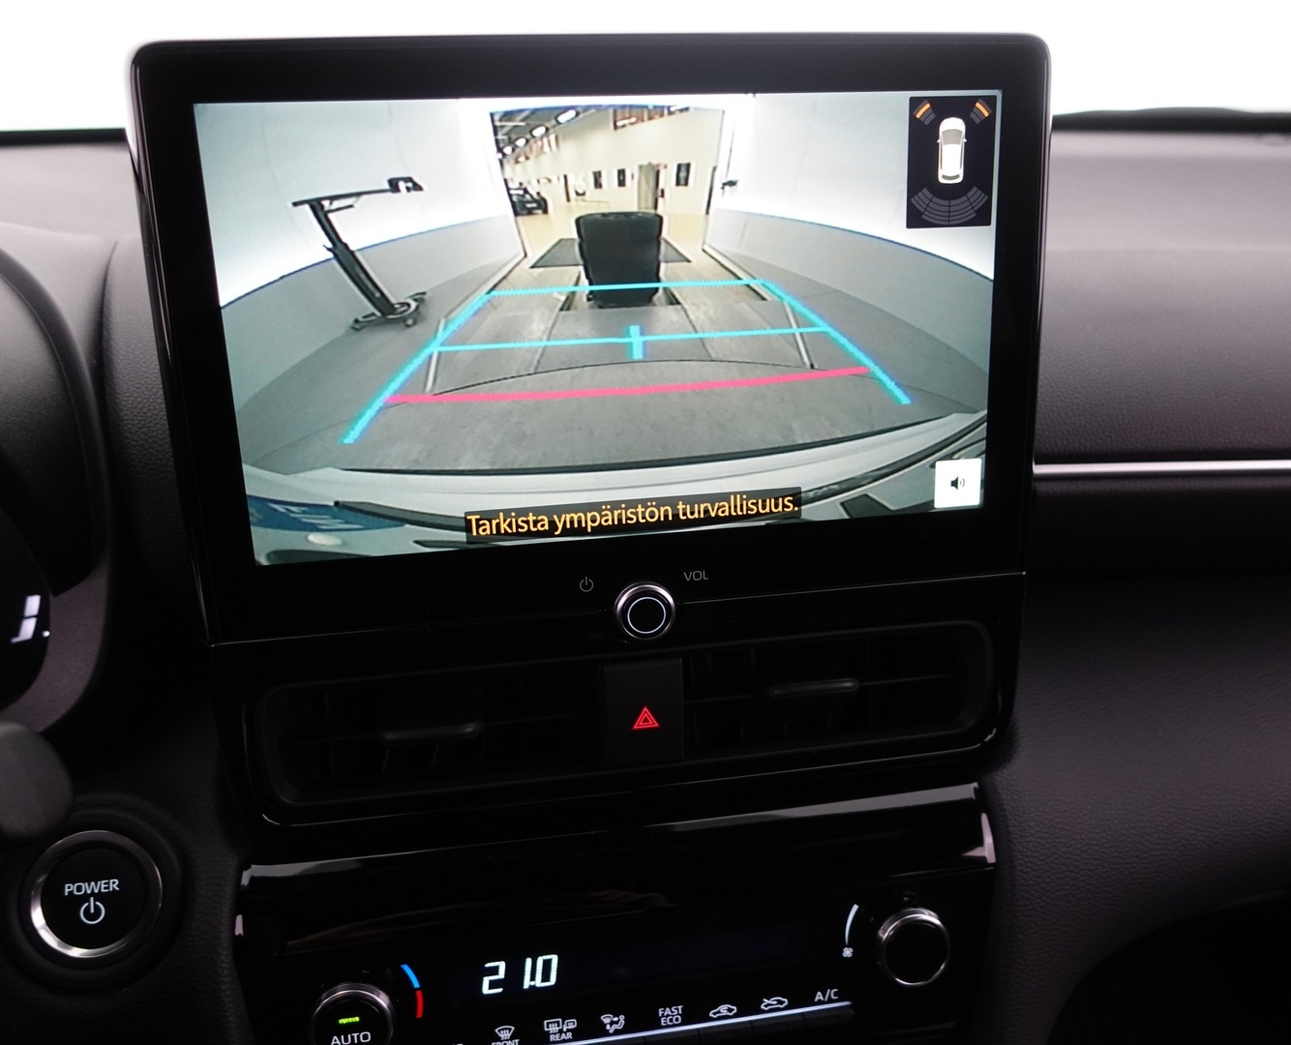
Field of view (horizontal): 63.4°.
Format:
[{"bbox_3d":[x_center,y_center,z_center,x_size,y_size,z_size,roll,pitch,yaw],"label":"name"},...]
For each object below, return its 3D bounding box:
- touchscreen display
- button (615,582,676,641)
[{"bbox_3d":[-0.005,-0.060,0.320,0.234,0.132,0.013,-4,15,-8],"label":"touchscreen display"},{"bbox_3d":[0.000,0.028,0.333,0.021,0.021,0.011,-4,15,-8],"label":"button"}]

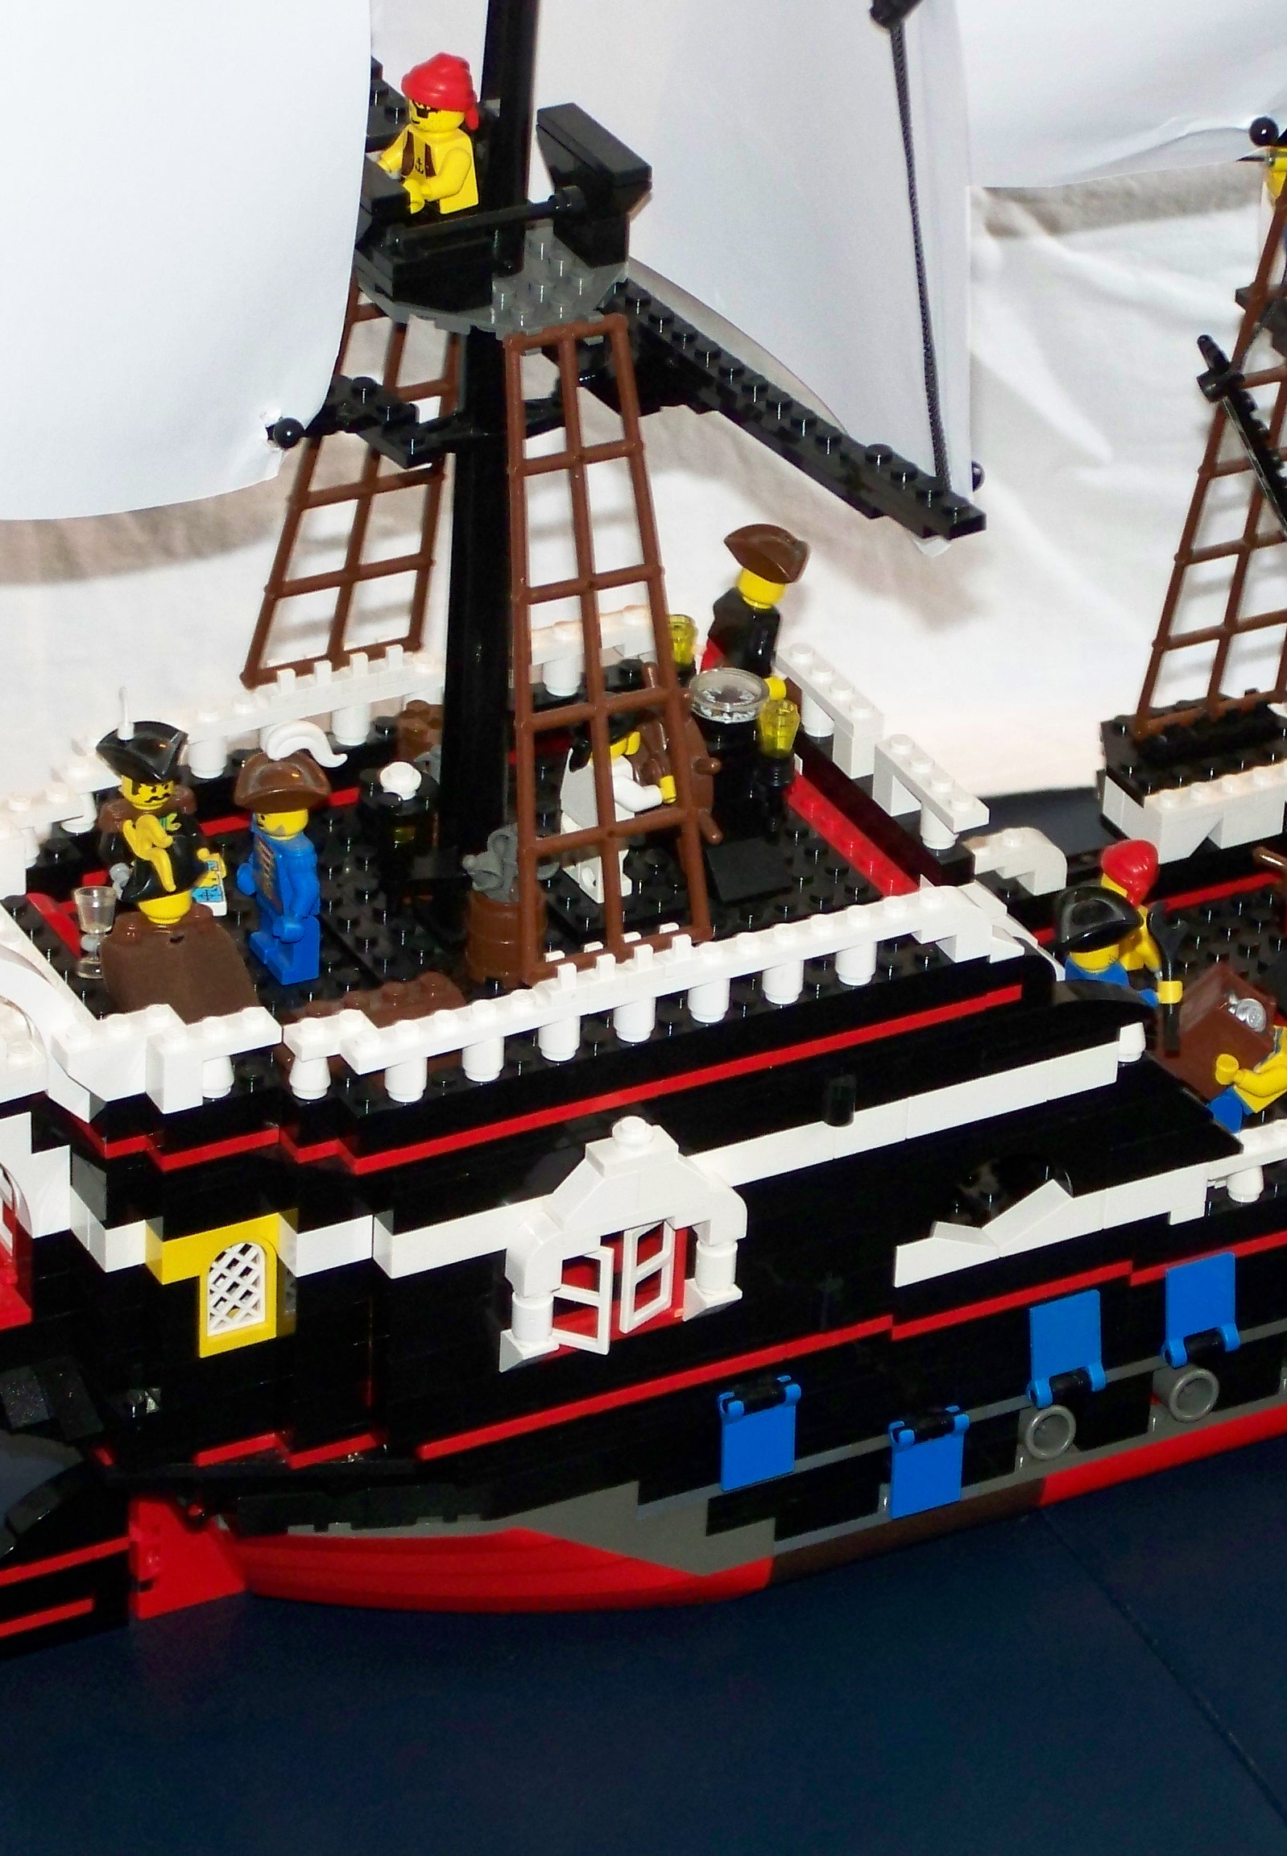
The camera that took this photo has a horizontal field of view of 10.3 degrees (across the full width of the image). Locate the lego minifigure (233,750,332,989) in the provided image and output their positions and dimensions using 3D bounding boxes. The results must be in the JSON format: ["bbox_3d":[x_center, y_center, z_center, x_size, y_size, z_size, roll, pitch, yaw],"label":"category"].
[{"bbox_3d":[-0.070,-0.013,1.374,0.020,0.045,0.024,-14,35,-25],"label":"lego minifigure"}]

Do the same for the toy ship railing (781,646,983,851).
[{"bbox_3d":[0.048,-0.035,1.429,0.008,0.015,0.072,-14,35,-25],"label":"toy ship railing"}]

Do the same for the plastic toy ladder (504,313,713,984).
[{"bbox_3d":[-0.009,-0.051,1.321,0.041,0.124,0.004,-14,21,-25],"label":"plastic toy ladder"}]

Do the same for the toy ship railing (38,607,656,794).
[{"bbox_3d":[-0.057,-0.042,1.433,0.138,0.016,0.016,-14,35,-25],"label":"toy ship railing"}]

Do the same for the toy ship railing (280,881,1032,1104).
[{"bbox_3d":[0.004,0.010,1.354,0.152,0.017,0.016,-14,35,-25],"label":"toy ship railing"}]

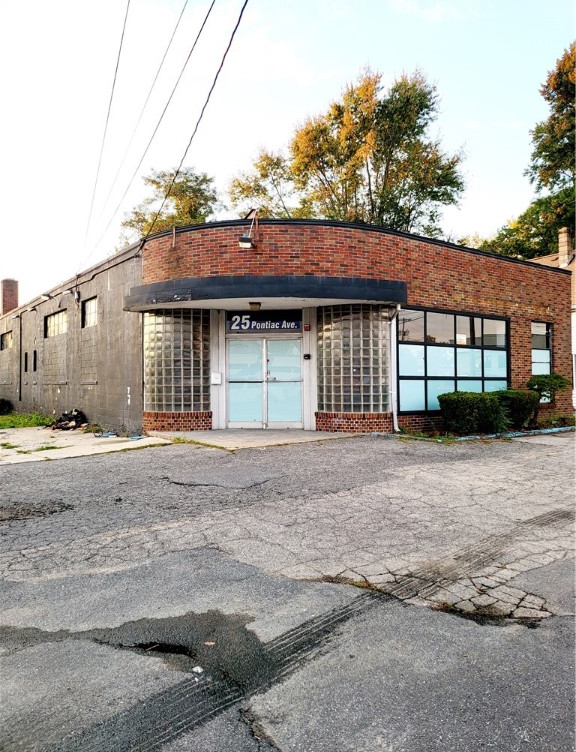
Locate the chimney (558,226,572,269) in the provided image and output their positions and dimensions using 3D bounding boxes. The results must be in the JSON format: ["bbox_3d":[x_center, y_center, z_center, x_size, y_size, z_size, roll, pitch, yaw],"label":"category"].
[{"bbox_3d":[12.500,-5.790,24.000,0.430,1.800,0.430,1,-1,-35],"label":"chimney"}]

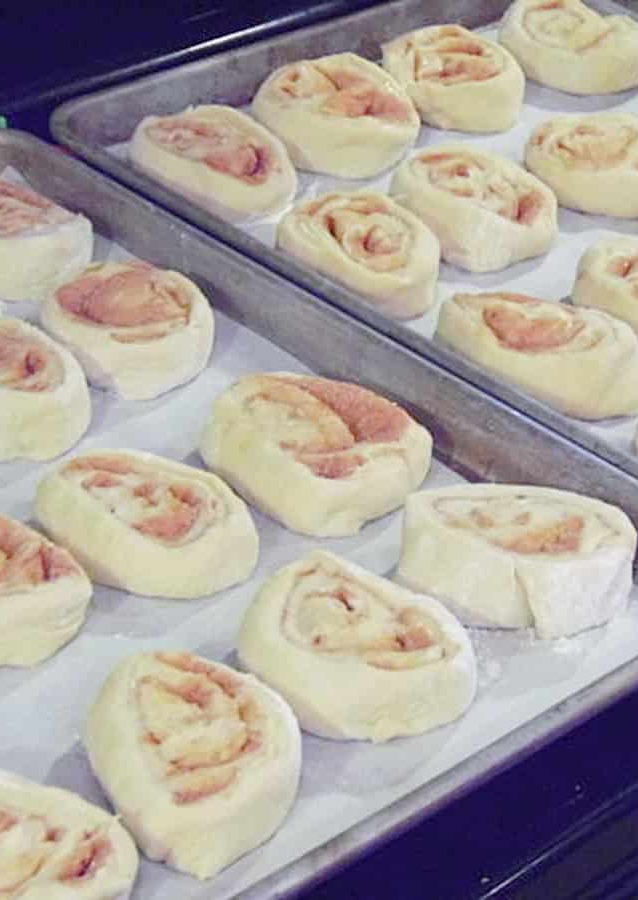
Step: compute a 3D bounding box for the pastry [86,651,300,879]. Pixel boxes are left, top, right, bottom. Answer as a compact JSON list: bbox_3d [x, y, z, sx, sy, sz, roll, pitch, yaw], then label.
[{"bbox_3d":[-0.036,0.087,0.561,0.060,0.026,0.077,-11,35,-20],"label":"pastry"}]

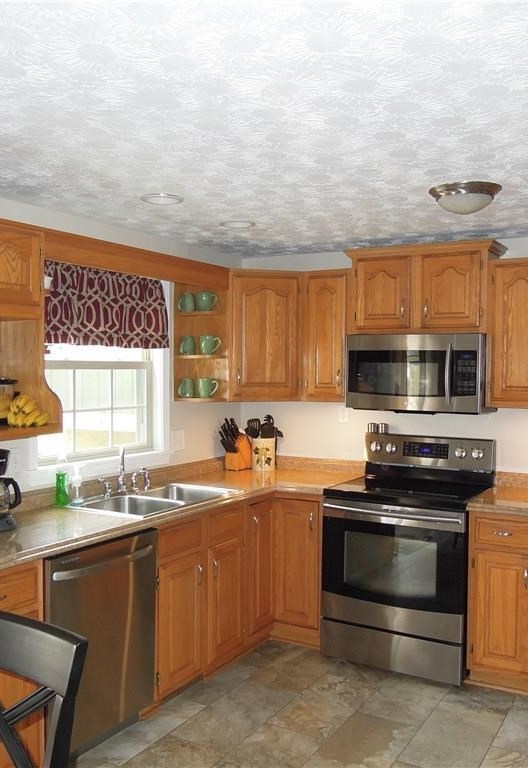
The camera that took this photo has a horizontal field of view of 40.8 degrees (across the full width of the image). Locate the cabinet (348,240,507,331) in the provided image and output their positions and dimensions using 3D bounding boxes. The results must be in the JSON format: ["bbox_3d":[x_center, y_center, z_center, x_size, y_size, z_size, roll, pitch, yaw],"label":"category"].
[{"bbox_3d":[0.895,-0.515,3.989,0.830,0.470,0.370,1,2,30],"label":"cabinet"}]

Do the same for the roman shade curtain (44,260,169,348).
[{"bbox_3d":[-0.804,-0.400,3.650,0.080,0.420,1.020,1,1,31],"label":"roman shade curtain"}]

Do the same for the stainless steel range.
[{"bbox_3d":[0.790,0.890,3.869,0.763,1.170,0.670,1,2,30],"label":"stainless steel range"}]

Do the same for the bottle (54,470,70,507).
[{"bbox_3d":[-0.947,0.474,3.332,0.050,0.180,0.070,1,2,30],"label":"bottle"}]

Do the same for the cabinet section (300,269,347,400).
[{"bbox_3d":[0.441,-0.282,4.324,0.345,0.772,0.329,1,2,30],"label":"cabinet section"}]

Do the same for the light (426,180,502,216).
[{"bbox_3d":[0.817,-0.732,2.874,0.284,0.102,0.284,1,2,30],"label":"light"}]

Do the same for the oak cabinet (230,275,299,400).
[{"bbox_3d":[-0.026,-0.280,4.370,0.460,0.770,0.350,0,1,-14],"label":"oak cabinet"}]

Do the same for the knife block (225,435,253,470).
[{"bbox_3d":[-0.156,0.428,4.482,0.098,0.230,0.150,1,2,39],"label":"knife block"}]

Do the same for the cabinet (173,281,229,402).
[{"bbox_3d":[-0.368,-0.263,4.190,0.315,0.730,0.140,1,1,31],"label":"cabinet"}]

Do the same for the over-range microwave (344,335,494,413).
[{"bbox_3d":[0.884,-0.063,4.014,0.755,0.416,0.400,1,1,31],"label":"over-range microwave"}]

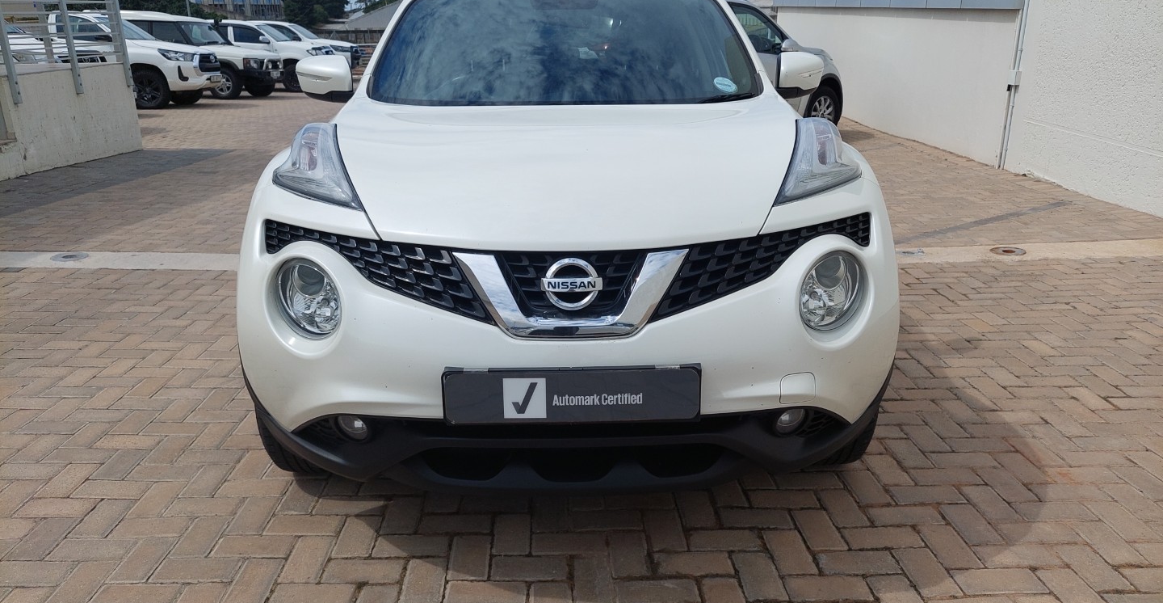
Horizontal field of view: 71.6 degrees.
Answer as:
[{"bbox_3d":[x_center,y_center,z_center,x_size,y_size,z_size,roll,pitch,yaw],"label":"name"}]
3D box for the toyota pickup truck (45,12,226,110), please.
[{"bbox_3d":[-10.000,-4.780,16.080,5.250,1.800,1.850,-1,18,-2],"label":"toyota pickup truck"}]

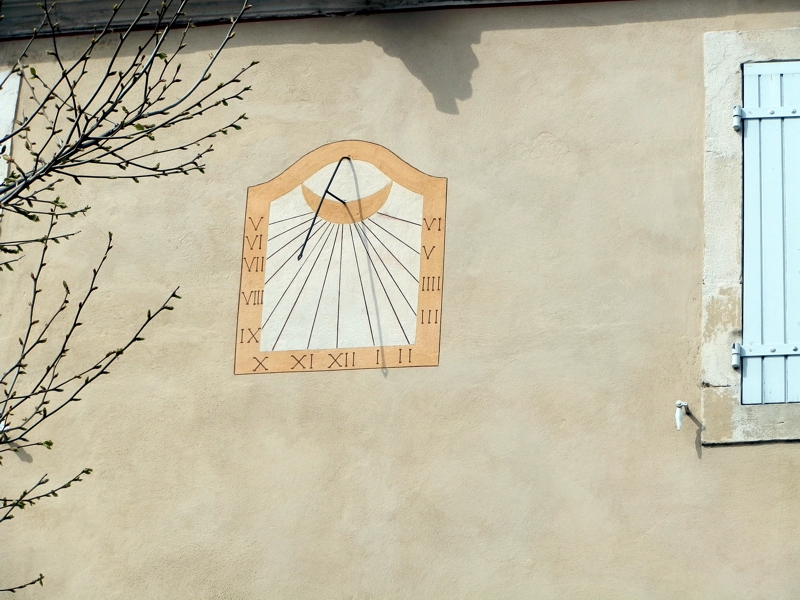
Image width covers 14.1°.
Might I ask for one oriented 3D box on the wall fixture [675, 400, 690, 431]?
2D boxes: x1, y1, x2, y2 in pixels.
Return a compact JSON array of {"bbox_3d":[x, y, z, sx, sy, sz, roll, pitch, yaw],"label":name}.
[{"bbox_3d":[1.013,0.427,11.600,0.045,0.121,0.079,-2,-30,10],"label":"wall fixture"}]

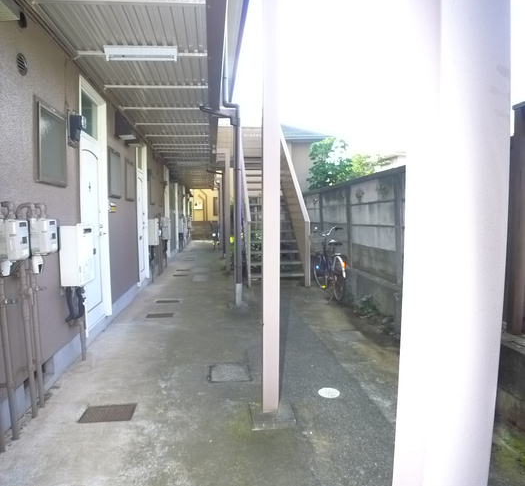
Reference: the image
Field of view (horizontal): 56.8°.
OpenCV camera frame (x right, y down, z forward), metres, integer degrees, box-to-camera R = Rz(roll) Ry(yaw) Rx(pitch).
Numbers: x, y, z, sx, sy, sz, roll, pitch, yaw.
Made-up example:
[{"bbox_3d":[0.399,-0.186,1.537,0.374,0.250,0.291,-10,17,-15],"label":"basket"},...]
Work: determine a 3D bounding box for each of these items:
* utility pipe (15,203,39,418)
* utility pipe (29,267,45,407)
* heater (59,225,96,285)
[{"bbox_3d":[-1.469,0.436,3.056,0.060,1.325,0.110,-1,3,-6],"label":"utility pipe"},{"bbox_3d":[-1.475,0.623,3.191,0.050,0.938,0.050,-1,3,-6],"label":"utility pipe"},{"bbox_3d":[-1.582,0.094,4.164,0.170,0.500,0.416,-1,3,-6],"label":"heater"}]

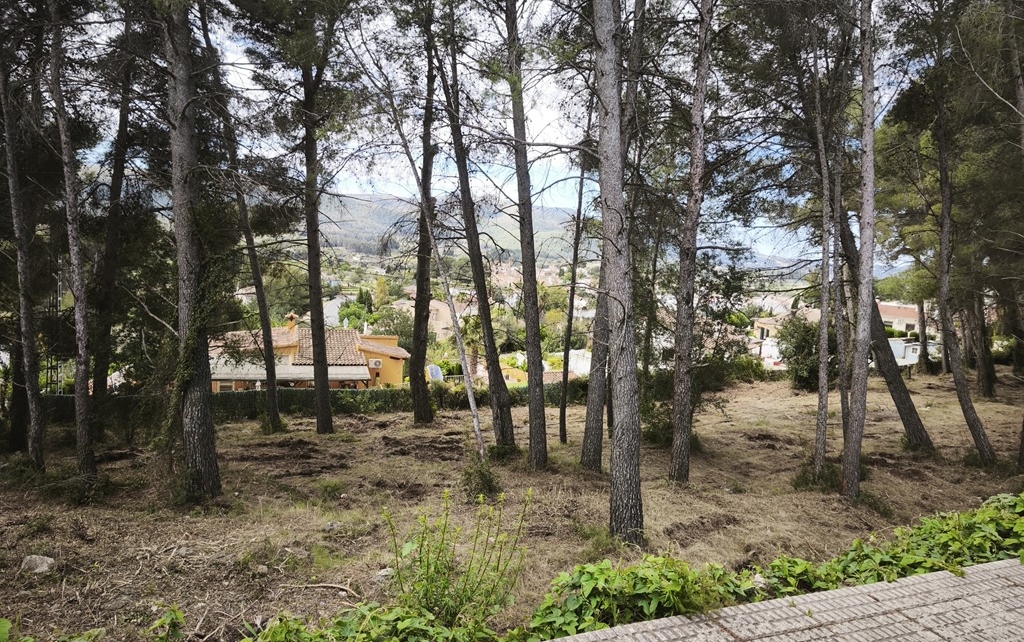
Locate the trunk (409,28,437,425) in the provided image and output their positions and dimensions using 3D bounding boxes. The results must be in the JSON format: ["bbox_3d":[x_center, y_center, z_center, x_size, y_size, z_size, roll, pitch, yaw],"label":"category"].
[{"bbox_3d":[-1.547,-1.591,12.029,0.440,6.893,0.380,1,6,-7],"label":"trunk"}]

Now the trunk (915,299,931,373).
[{"bbox_3d":[13.365,0.545,22.178,0.340,2.510,0.330,-6,6,1],"label":"trunk"}]

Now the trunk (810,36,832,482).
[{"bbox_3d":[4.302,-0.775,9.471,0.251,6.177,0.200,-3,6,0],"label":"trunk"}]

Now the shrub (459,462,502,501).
[{"bbox_3d":[-0.336,1.769,7.500,0.449,0.385,0.450,3,6,-2],"label":"shrub"}]

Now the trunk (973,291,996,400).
[{"bbox_3d":[12.602,0.625,18.165,0.370,2.864,0.360,-9,6,1],"label":"trunk"}]

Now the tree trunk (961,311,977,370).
[{"bbox_3d":[14.869,0.608,22.185,0.307,2.007,0.300,-10,6,1],"label":"tree trunk"}]

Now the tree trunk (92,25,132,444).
[{"bbox_3d":[-7.282,-1.572,12.404,0.312,7.668,0.300,7,6,-1],"label":"tree trunk"}]

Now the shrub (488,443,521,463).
[{"bbox_3d":[-0.125,1.947,10.000,0.485,0.245,0.450,4,6,0],"label":"shrub"}]

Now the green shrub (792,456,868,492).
[{"bbox_3d":[4.532,2.184,9.681,1.020,0.450,0.800,0,6,0],"label":"green shrub"}]

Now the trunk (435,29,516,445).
[{"bbox_3d":[-0.623,-1.174,10.348,0.330,6.320,0.320,-8,6,1],"label":"trunk"}]

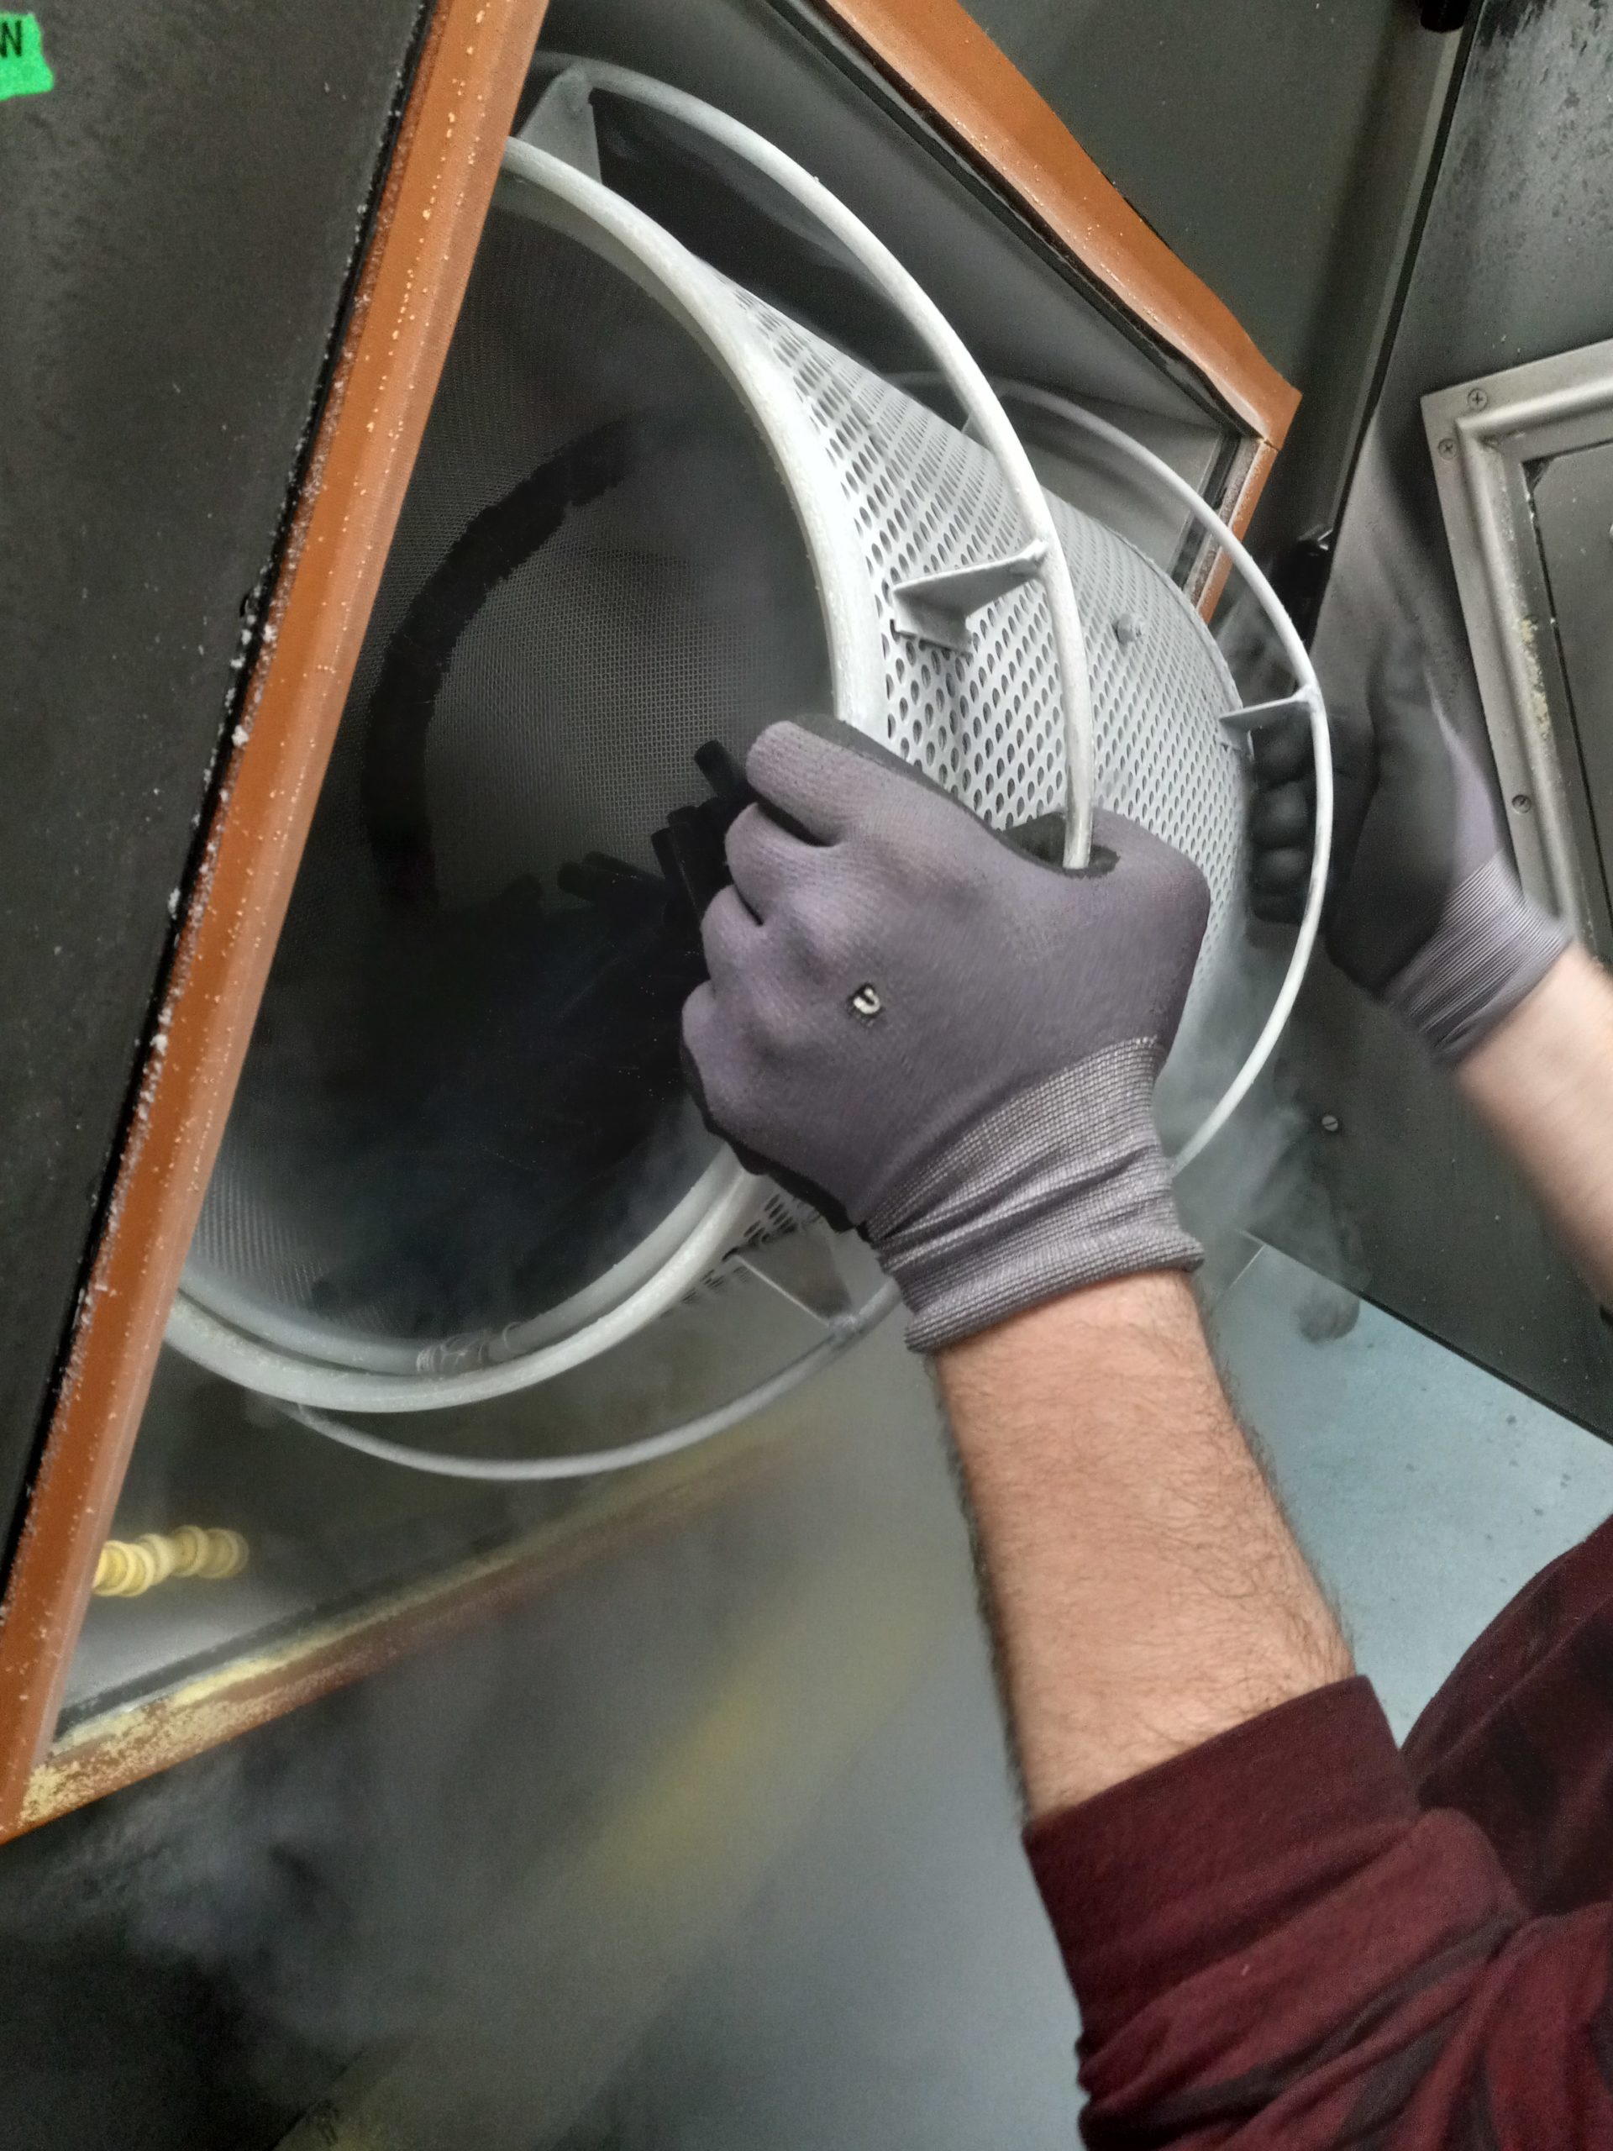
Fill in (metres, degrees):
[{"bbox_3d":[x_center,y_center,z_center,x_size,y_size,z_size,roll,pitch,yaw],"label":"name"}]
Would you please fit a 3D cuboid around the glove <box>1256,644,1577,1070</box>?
[{"bbox_3d":[0.260,-0.099,0.725,0.125,0.170,0.100,-21,3,19],"label":"glove"}]

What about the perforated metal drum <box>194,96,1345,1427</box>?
[{"bbox_3d":[-0.048,-0.097,0.641,0.410,0.410,0.405,27,17,23],"label":"perforated metal drum"}]

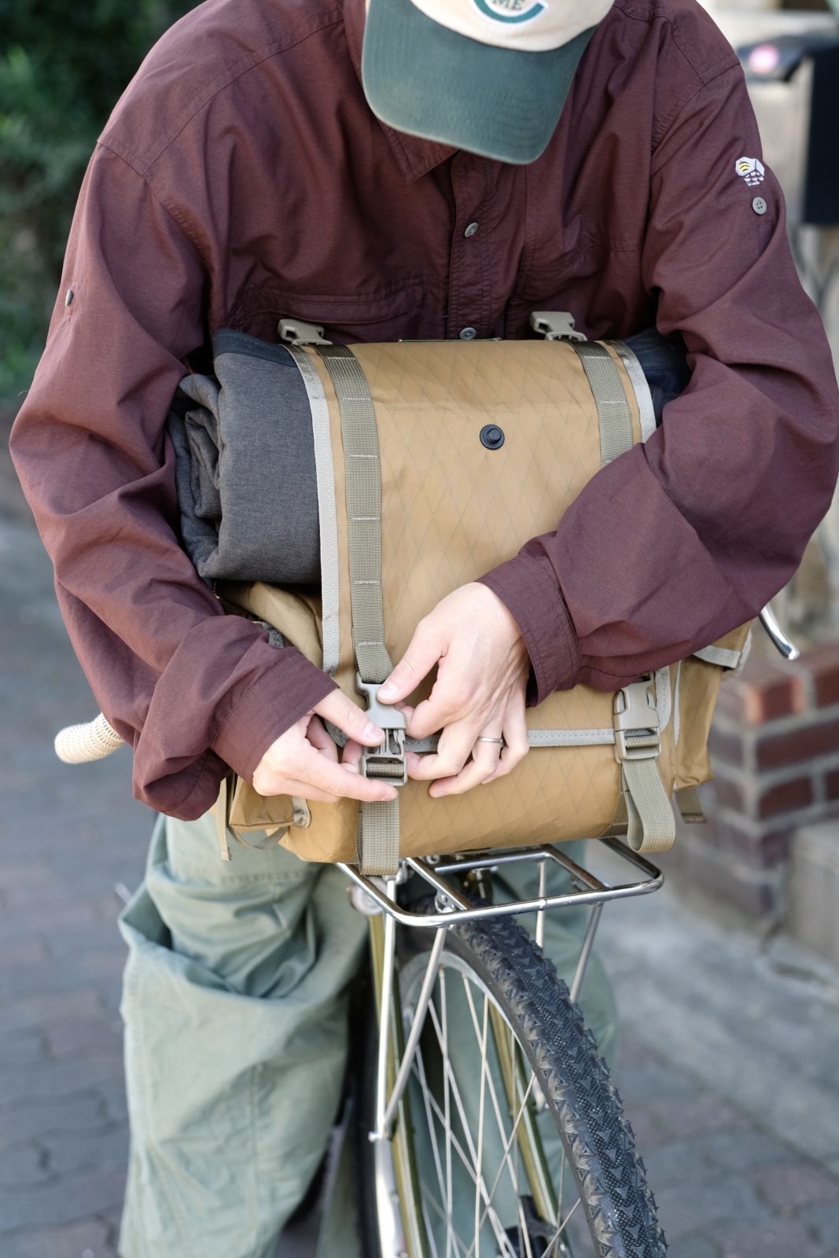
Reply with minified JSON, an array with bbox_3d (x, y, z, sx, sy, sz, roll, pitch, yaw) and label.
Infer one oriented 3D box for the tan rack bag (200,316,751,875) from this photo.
[{"bbox_3d":[0.026,-0.029,2.220,0.405,0.355,0.220,-4,16,-15],"label":"tan rack bag"}]

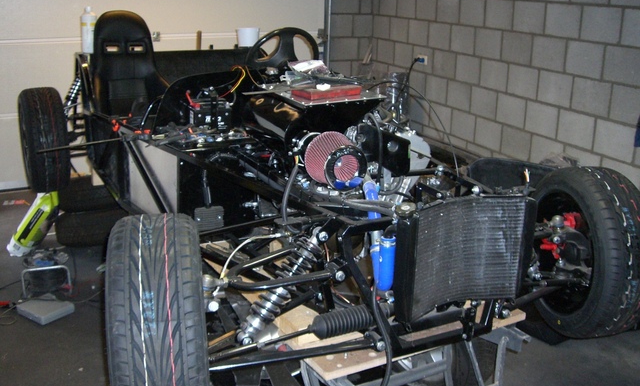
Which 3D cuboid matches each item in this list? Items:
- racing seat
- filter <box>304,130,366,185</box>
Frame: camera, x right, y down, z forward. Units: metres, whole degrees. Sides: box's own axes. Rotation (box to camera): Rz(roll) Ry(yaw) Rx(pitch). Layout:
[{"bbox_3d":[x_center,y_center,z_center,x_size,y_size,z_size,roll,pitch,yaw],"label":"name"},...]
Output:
[{"bbox_3d":[-0.949,-0.545,3.652,0.450,0.770,0.630,-9,20,-25],"label":"racing seat"},{"bbox_3d":[0.050,-0.086,1.978,0.154,0.154,0.138,-7,19,-22],"label":"filter"}]

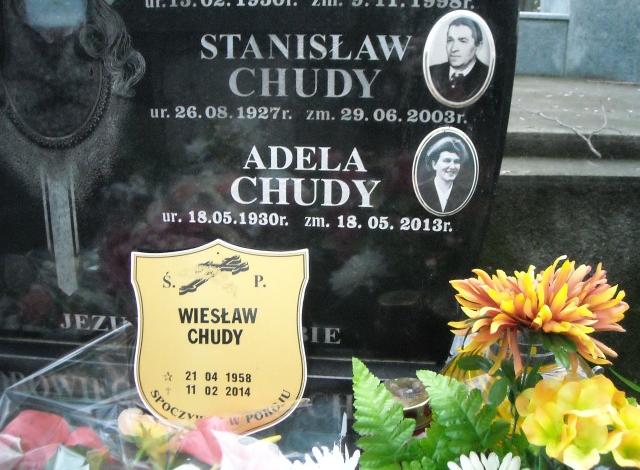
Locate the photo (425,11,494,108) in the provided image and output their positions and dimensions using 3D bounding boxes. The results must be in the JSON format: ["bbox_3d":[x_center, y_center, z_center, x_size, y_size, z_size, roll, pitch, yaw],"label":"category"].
[{"bbox_3d":[0.176,-0.222,0.819,0.091,0.120,0.010,2,13,5],"label":"photo"}]

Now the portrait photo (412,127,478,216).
[{"bbox_3d":[0.165,-0.083,0.852,0.087,0.119,0.010,2,13,5],"label":"portrait photo"}]

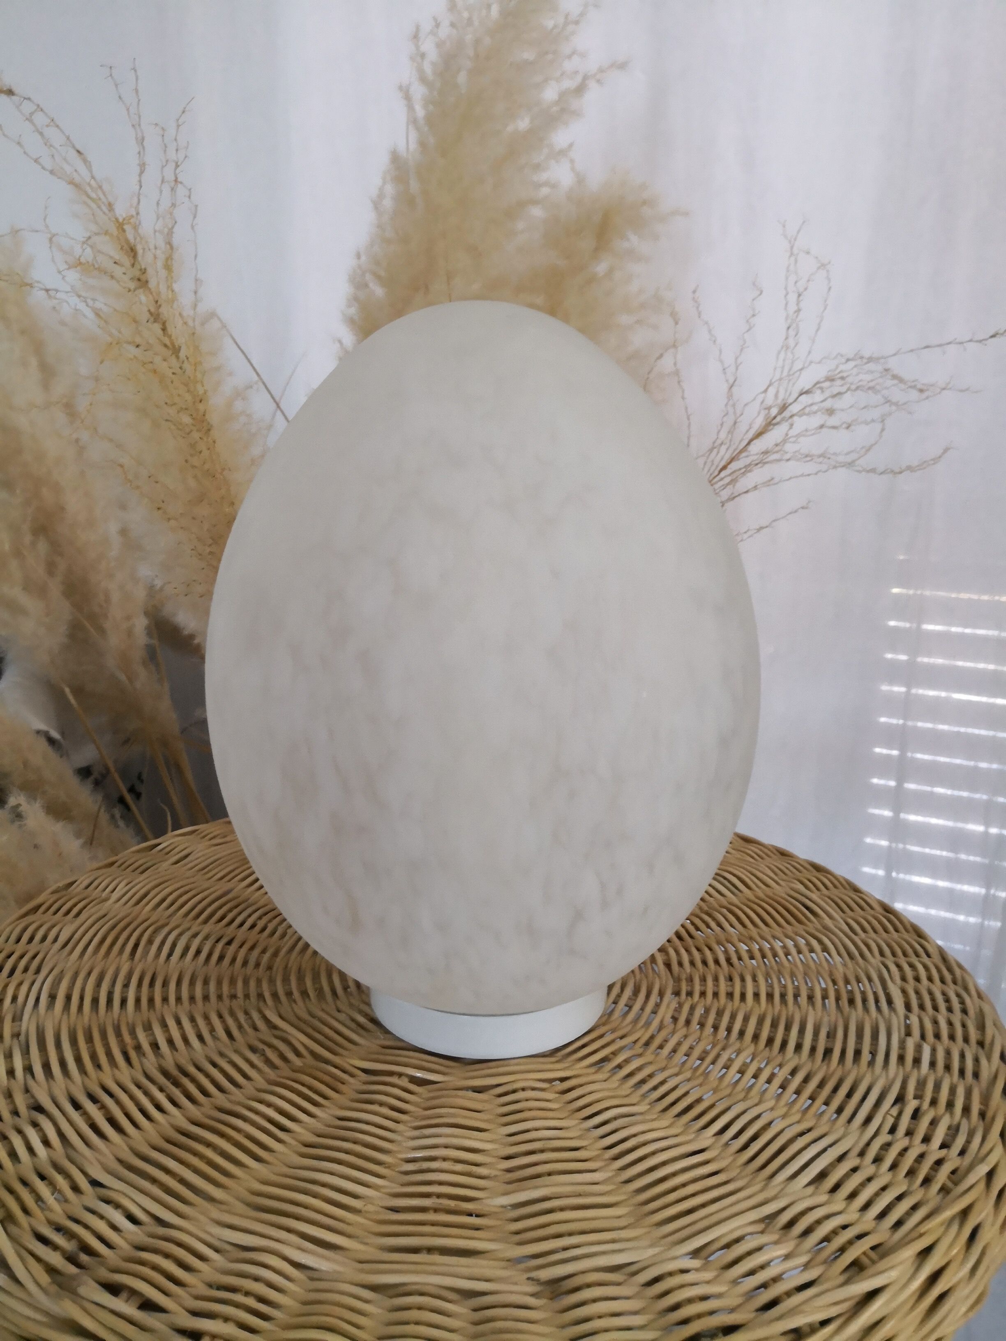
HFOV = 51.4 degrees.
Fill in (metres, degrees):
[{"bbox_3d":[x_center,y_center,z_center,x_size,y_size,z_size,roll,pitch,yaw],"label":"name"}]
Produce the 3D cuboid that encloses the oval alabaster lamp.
[{"bbox_3d":[-0.010,0.001,0.502,0.258,0.340,0.258,-1,13,0],"label":"oval alabaster lamp"}]

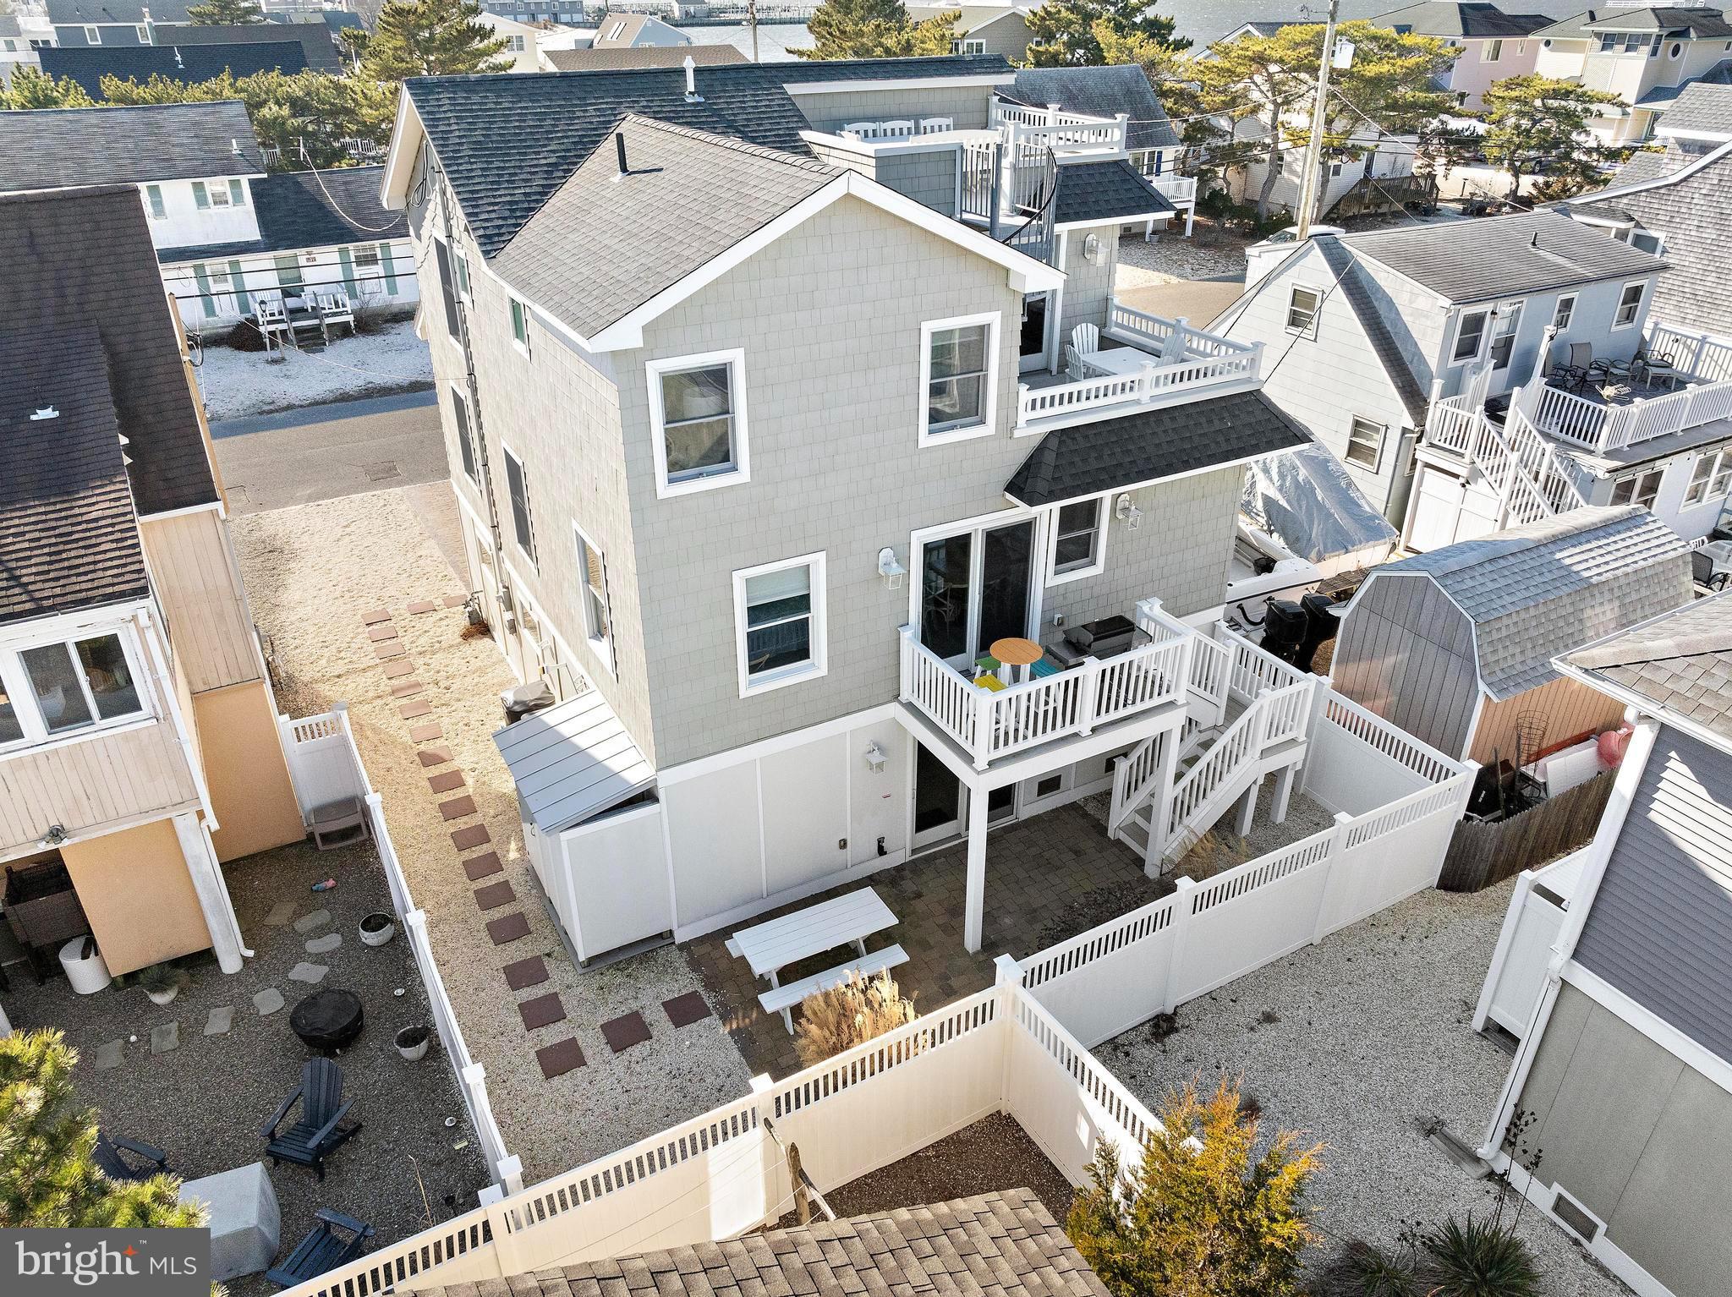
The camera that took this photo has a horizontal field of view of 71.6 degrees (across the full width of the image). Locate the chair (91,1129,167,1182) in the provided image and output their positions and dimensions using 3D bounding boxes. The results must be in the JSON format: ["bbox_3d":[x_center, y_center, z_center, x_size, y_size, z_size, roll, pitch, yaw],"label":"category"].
[{"bbox_3d":[-7.244,5.067,11.584,0.800,0.900,0.660,10,30,18],"label":"chair"}]

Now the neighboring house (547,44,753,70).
[{"bbox_3d":[-17.003,-43.088,93.498,16.000,6.500,9.000,-15,32,-25],"label":"neighboring house"}]

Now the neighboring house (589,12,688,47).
[{"bbox_3d":[-28.117,-73.953,148.149,9.600,7.500,12.500,-15,32,-25],"label":"neighboring house"}]

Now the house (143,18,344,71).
[{"bbox_3d":[-42.369,-38.357,82.725,11.200,8.200,10.500,-15,32,-26],"label":"house"}]

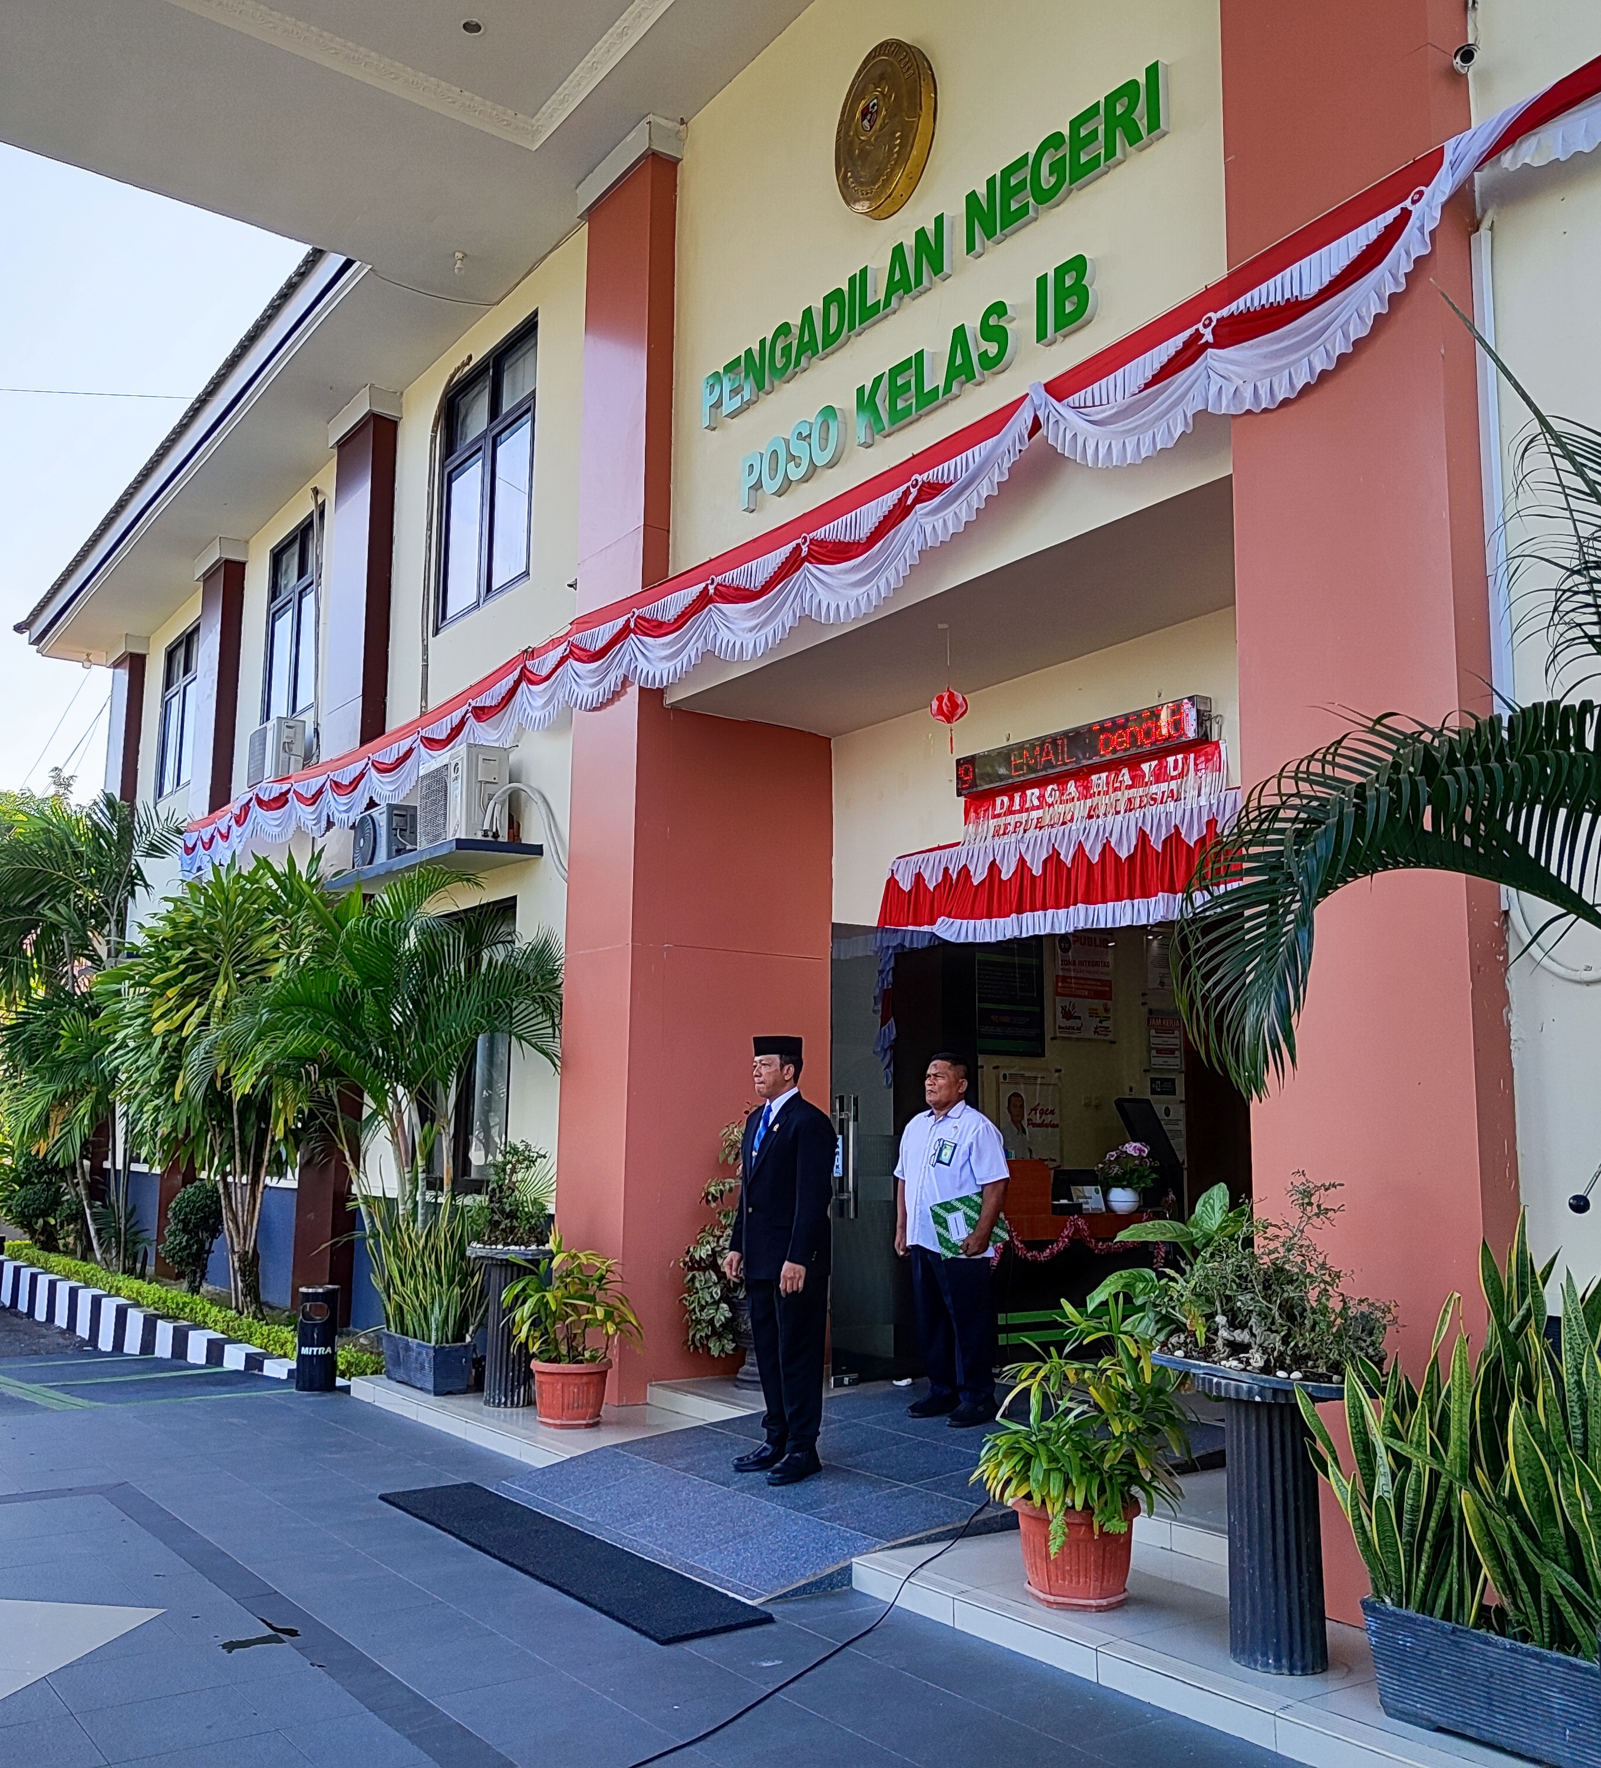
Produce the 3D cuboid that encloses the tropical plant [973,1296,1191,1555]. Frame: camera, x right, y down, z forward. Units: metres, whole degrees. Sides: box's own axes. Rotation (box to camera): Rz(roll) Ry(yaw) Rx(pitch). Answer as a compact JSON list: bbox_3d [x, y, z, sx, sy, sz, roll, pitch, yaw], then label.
[{"bbox_3d":[0.896,1.722,4.985,0.610,0.770,0.610,1,-9,0],"label":"tropical plant"}]

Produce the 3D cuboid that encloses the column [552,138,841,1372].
[{"bbox_3d":[-0.603,-0.745,9.491,1.300,7.250,0.790,7,-11,-36],"label":"column"}]

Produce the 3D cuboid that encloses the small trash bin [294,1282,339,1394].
[{"bbox_3d":[-2.811,2.644,9.122,0.250,0.600,0.250,3,-9,-16],"label":"small trash bin"}]

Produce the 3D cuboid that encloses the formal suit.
[{"bbox_3d":[-0.073,1.620,6.599,0.290,1.480,0.490,7,-11,-36],"label":"formal suit"}]

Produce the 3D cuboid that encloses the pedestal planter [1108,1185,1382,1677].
[{"bbox_3d":[1.282,1.516,4.473,0.600,1.290,0.730,7,-11,-36],"label":"pedestal planter"}]

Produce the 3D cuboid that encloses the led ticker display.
[{"bbox_3d":[1.370,-0.654,7.816,0.100,0.210,1.630,7,-11,-36],"label":"led ticker display"}]

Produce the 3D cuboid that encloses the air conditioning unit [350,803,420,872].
[{"bbox_3d":[-2.857,-0.292,10.891,0.270,0.480,0.720,7,-11,-36],"label":"air conditioning unit"}]

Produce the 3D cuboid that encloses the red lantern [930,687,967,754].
[{"bbox_3d":[0.670,-0.736,7.035,0.175,0.300,0.175,1,-9,0],"label":"red lantern"}]

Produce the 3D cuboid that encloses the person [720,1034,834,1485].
[{"bbox_3d":[-0.072,1.551,6.610,0.330,1.790,0.510,7,-11,-36],"label":"person"}]

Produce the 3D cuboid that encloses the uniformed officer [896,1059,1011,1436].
[{"bbox_3d":[0.701,1.641,7.402,0.300,1.690,0.520,7,-11,-36],"label":"uniformed officer"}]

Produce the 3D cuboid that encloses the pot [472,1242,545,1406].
[{"bbox_3d":[-1.523,2.345,8.349,0.450,0.813,0.450,1,-9,0],"label":"pot"}]

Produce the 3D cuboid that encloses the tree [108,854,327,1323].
[{"bbox_3d":[-4.654,1.586,12.491,1.750,3.650,1.800,7,-11,-36],"label":"tree"}]

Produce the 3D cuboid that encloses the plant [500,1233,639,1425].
[{"bbox_3d":[-1.130,2.226,7.843,0.630,0.899,0.630,1,-9,0],"label":"plant"}]

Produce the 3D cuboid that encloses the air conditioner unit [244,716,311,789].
[{"bbox_3d":[-4.618,-1.114,13.792,0.290,0.550,0.800,7,-11,-36],"label":"air conditioner unit"}]

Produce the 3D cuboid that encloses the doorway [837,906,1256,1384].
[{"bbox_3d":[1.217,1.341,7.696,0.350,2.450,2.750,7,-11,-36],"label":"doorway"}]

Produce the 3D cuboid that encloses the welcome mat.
[{"bbox_3d":[-0.912,2.419,5.702,0.415,0.018,2.250,7,-11,-36],"label":"welcome mat"}]

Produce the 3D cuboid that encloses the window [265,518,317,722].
[{"bbox_3d":[-4.815,-2.459,14.912,0.140,2.000,1.600,7,-11,-36],"label":"window"}]

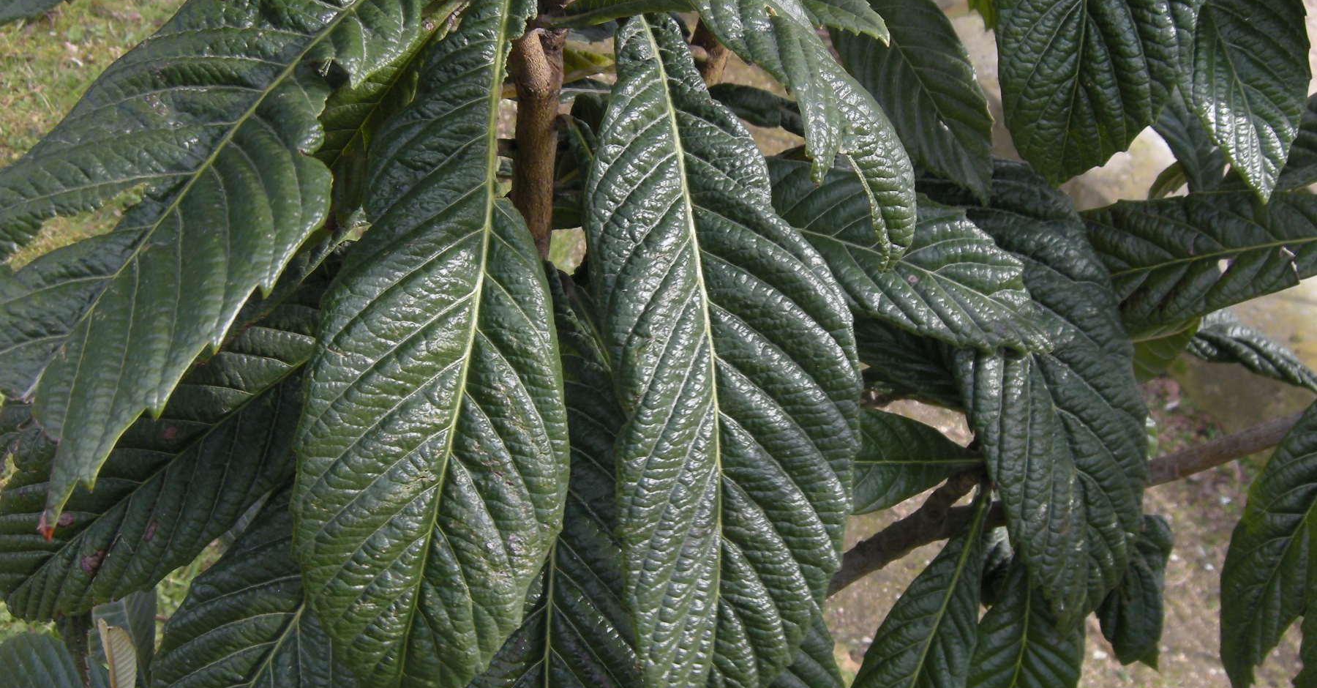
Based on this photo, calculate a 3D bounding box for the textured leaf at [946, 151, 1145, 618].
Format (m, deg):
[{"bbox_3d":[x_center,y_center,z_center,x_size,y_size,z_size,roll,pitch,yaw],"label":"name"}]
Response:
[{"bbox_3d":[0.168,0.021,0.780,0.083,0.201,0.045,-6,-6,-5],"label":"textured leaf"}]

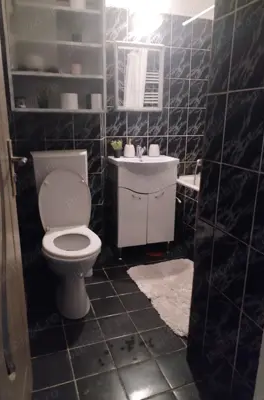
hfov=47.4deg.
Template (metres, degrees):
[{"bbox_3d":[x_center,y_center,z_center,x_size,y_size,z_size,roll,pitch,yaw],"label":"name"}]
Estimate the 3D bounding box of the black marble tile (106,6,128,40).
[{"bbox_3d":[-0.130,-1.433,2.445,0.200,0.252,0.010,-5,16,-20],"label":"black marble tile"}]

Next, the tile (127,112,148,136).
[{"bbox_3d":[0.054,-0.688,2.633,0.193,0.246,0.010,-5,16,-20],"label":"tile"}]

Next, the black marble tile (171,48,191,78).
[{"bbox_3d":[0.437,-1.234,2.717,0.200,0.252,0.010,-5,16,-20],"label":"black marble tile"}]

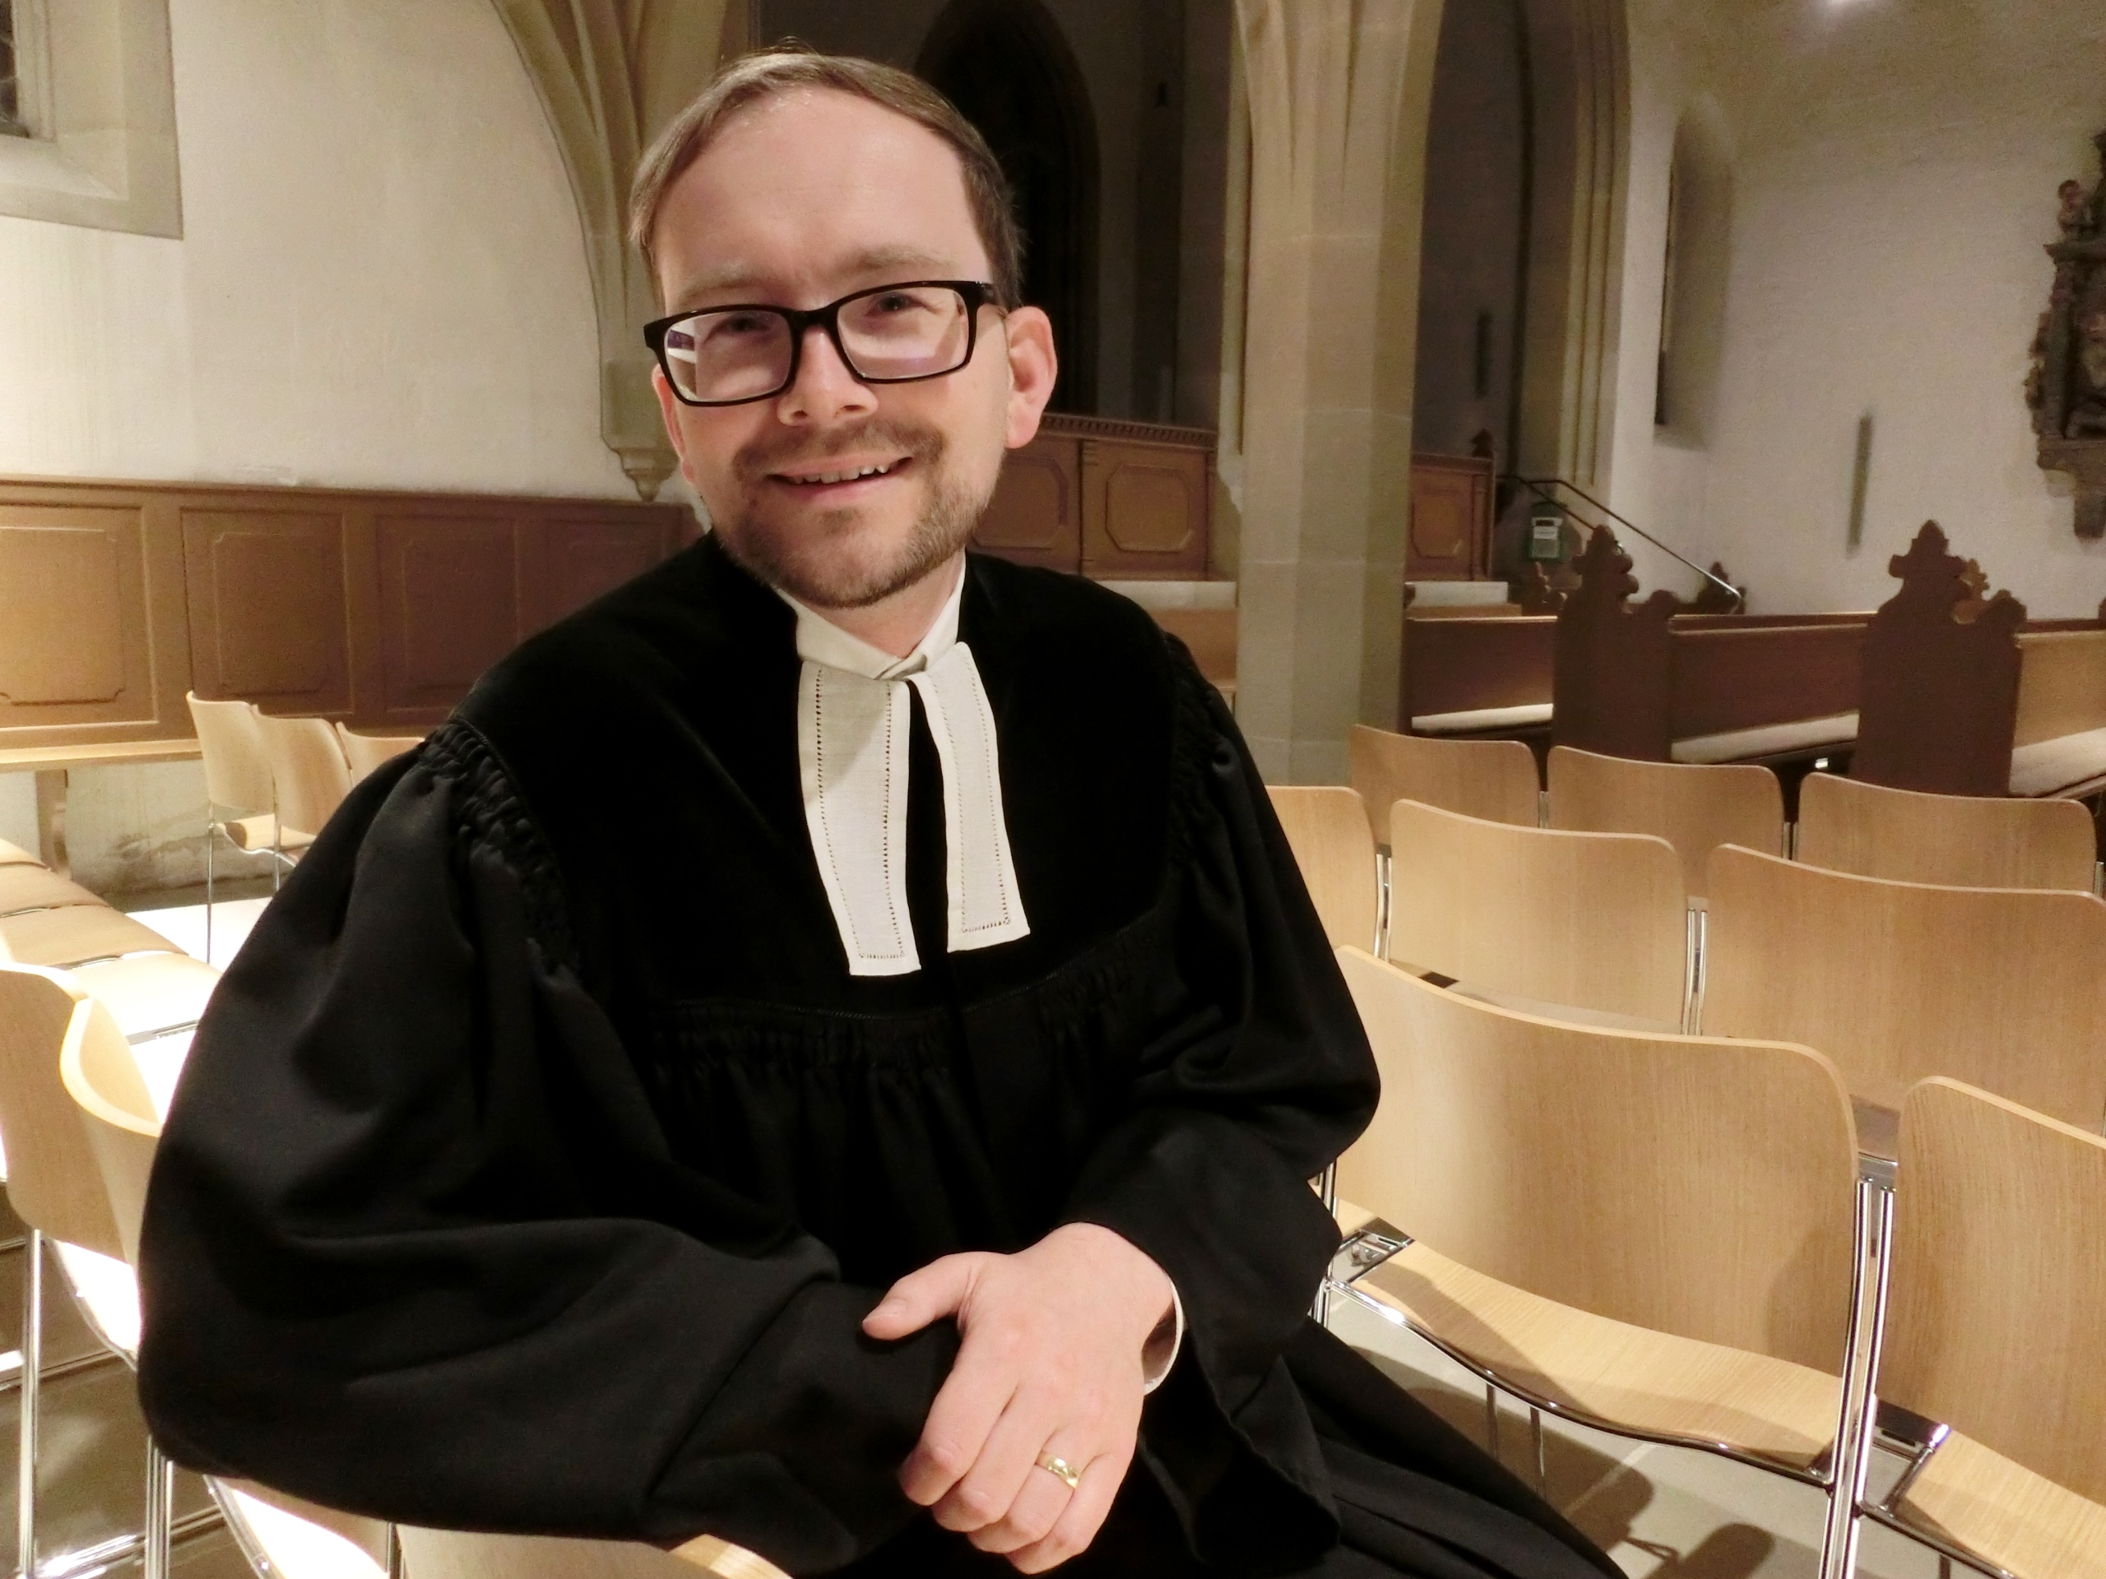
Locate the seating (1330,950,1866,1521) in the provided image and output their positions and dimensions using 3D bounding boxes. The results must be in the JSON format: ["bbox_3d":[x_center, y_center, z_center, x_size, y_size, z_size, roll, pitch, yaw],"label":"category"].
[{"bbox_3d":[0.580,0.559,1.509,0.500,0.821,0.600,9,12,44],"label":"seating"}]

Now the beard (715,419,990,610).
[{"bbox_3d":[-0.087,-0.119,0.658,0.118,0.080,0.077,-8,10,-3],"label":"beard"}]

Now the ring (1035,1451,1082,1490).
[{"bbox_3d":[0.002,0.275,0.612,0.022,0.022,0.006,31,58,13],"label":"ring"}]

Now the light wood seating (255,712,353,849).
[{"bbox_3d":[-1.543,0.215,3.601,0.500,0.821,0.600,9,12,44],"label":"light wood seating"}]

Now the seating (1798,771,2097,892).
[{"bbox_3d":[1.708,0.379,2.885,0.500,0.821,0.600,9,12,44],"label":"seating"}]

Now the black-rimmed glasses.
[{"bbox_3d":[-0.099,-0.189,0.681,0.145,0.048,0.140,-8,10,-3],"label":"black-rimmed glasses"}]

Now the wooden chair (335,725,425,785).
[{"bbox_3d":[-1.332,0.278,3.375,0.525,0.830,0.510,-7,11,-42],"label":"wooden chair"}]

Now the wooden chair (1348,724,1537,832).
[{"bbox_3d":[1.045,0.271,3.623,0.525,0.830,0.510,-7,11,-42],"label":"wooden chair"}]

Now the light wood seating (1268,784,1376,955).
[{"bbox_3d":[0.491,0.369,2.799,0.500,0.821,0.600,9,12,44],"label":"light wood seating"}]

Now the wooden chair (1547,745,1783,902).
[{"bbox_3d":[1.397,0.329,3.256,0.525,0.830,0.510,-7,11,-42],"label":"wooden chair"}]

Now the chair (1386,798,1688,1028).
[{"bbox_3d":[0.845,0.426,2.450,0.500,0.821,0.600,9,12,44],"label":"chair"}]

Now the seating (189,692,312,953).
[{"bbox_3d":[-2.042,0.159,4.116,0.525,0.830,0.510,-7,11,-42],"label":"seating"}]

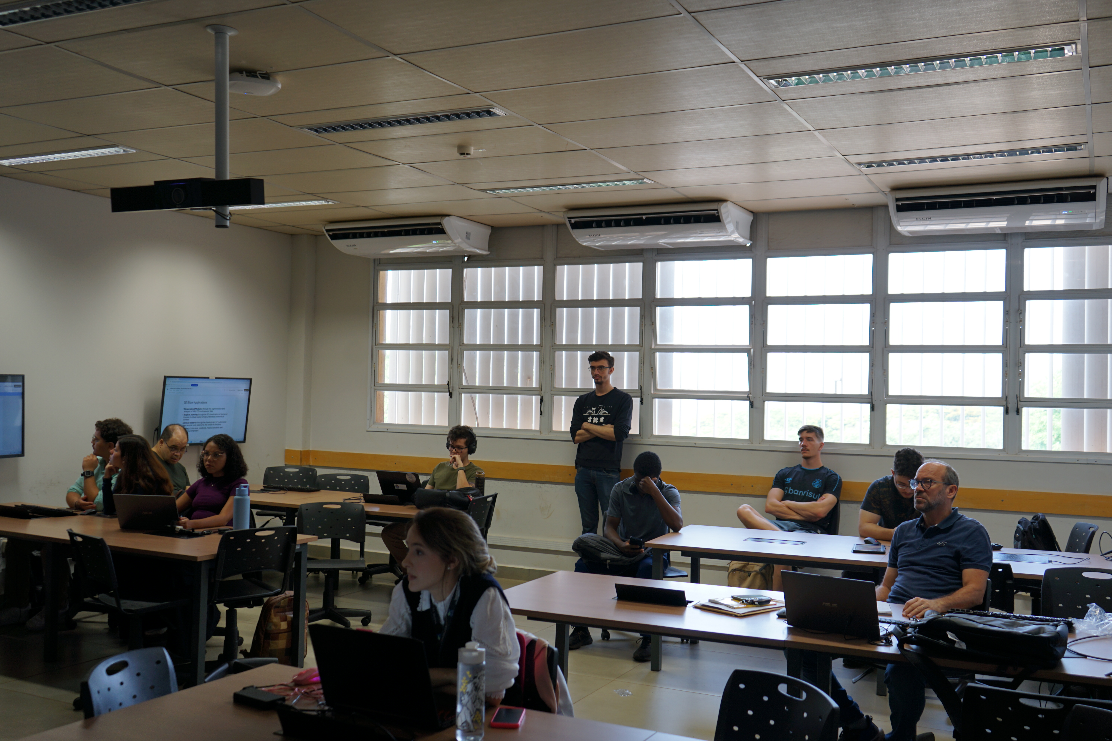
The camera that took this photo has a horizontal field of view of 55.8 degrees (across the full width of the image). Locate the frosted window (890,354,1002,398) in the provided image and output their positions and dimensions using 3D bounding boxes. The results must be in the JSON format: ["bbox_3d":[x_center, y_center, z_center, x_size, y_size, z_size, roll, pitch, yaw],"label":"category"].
[{"bbox_3d":[2.701,0.032,7.303,0.763,0.317,0.040,1,-1,26],"label":"frosted window"}]

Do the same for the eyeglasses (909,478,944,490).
[{"bbox_3d":[1.648,0.495,4.603,0.145,0.046,0.142,1,-1,-28],"label":"eyeglasses"}]

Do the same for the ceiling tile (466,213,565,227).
[{"bbox_3d":[-0.522,-1.239,8.639,1.240,0.020,0.584,1,-1,27],"label":"ceiling tile"}]

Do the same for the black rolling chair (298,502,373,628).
[{"bbox_3d":[-1.503,1.293,6.938,0.570,0.785,0.590,1,-1,-6],"label":"black rolling chair"}]

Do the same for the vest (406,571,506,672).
[{"bbox_3d":[-0.302,0.812,3.130,0.330,0.420,0.230,1,9,14],"label":"vest"}]

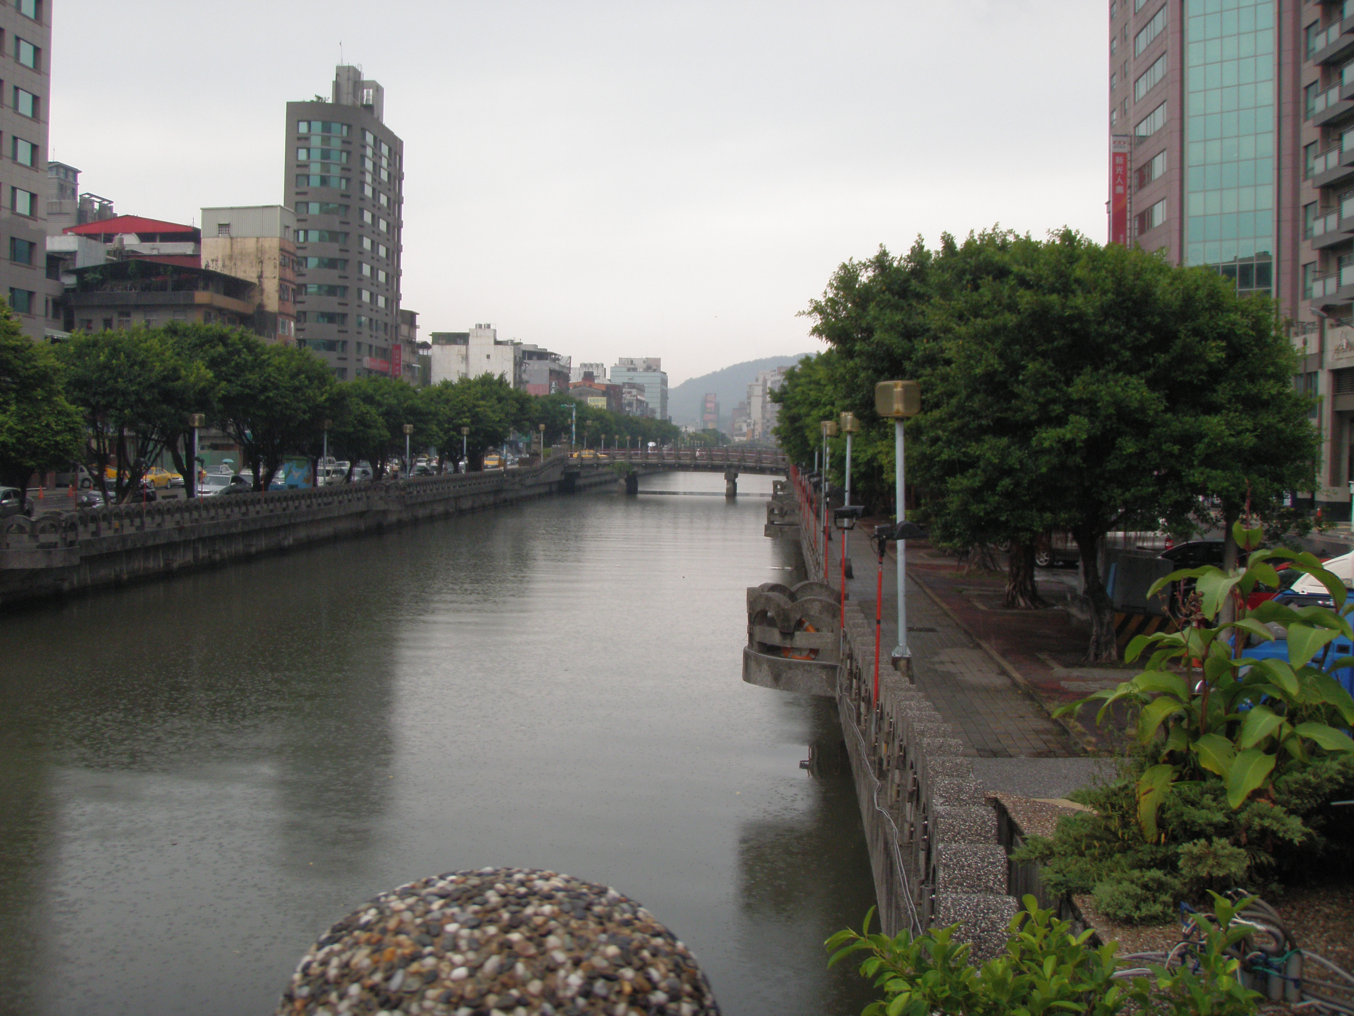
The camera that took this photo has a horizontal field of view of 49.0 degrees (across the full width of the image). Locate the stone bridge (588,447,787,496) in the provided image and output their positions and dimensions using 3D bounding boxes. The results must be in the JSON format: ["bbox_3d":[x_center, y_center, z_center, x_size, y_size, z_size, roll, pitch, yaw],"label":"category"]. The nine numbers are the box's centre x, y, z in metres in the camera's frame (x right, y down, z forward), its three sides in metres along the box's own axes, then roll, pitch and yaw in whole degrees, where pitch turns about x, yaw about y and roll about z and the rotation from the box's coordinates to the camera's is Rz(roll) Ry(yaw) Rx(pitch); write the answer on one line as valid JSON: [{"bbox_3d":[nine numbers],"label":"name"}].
[{"bbox_3d":[1.287,-3.814,161.088,22.500,5.050,12.000,1,3,7],"label":"stone bridge"}]

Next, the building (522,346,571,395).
[{"bbox_3d":[-29.824,-21.452,303.000,11.000,22.458,20.000,1,3,4],"label":"building"}]

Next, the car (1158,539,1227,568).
[{"bbox_3d":[10.916,1.430,29.012,4.450,1.500,1.750,1,3,4],"label":"car"}]

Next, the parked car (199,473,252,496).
[{"bbox_3d":[-24.309,-1.085,79.619,1.750,1.450,4.400,1,3,4],"label":"parked car"}]

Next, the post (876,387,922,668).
[{"bbox_3d":[2.966,0.284,19.949,0.600,3.997,0.580,1,3,4],"label":"post"}]

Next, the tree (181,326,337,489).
[{"bbox_3d":[-21.096,-4.667,74.952,7.700,8.961,7.500,1,3,4],"label":"tree"}]

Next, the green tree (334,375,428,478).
[{"bbox_3d":[-19.290,-4.892,96.983,6.200,7.533,6.200,1,3,4],"label":"green tree"}]

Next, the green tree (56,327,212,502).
[{"bbox_3d":[-21.921,-3.409,59.979,6.300,7.734,6.300,1,3,4],"label":"green tree"}]

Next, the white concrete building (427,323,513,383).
[{"bbox_3d":[-34.409,-20.136,261.095,14.000,23.369,12.000,1,3,4],"label":"white concrete building"}]

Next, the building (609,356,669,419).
[{"bbox_3d":[-13.497,-35.780,521.016,18.000,32.459,22.000,1,3,4],"label":"building"}]

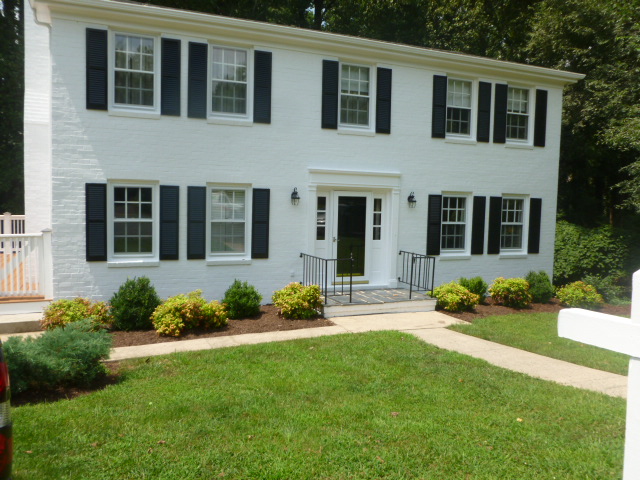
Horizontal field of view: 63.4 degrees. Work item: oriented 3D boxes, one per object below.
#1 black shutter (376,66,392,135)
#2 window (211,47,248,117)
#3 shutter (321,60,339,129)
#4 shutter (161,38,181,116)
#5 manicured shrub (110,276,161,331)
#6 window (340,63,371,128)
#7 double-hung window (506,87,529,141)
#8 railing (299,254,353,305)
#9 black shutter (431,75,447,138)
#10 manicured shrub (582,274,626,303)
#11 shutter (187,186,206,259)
[{"bbox_3d":[1.413,-3.062,11.448,0.356,1.414,0.040,0,4,-22],"label":"black shutter"},{"bbox_3d":[-1.756,-3.074,10.186,0.818,1.363,0.103,0,4,-22],"label":"window"},{"bbox_3d":[0.203,-3.052,10.902,0.356,1.410,0.045,0,4,-22],"label":"shutter"},{"bbox_3d":[-2.799,-3.041,9.732,0.355,1.418,0.040,0,4,-22],"label":"shutter"},{"bbox_3d":[-3.183,1.035,8.937,0.808,0.827,0.790,0,4,-22],"label":"manicured shrub"},{"bbox_3d":[0.772,-3.126,11.202,0.780,1.340,0.100,0,4,-22],"label":"window"},{"bbox_3d":[4.935,-3.143,12.878,0.780,1.340,0.100,0,4,-22],"label":"double-hung window"},{"bbox_3d":[0.110,0.743,10.424,0.552,0.834,1.367,0,4,-22],"label":"railing"},{"bbox_3d":[2.759,-3.066,11.987,0.356,1.414,0.040,0,4,-22],"label":"black shutter"},{"bbox_3d":[6.771,1.141,12.286,1.000,0.625,0.920,0,4,-22],"label":"manicured shrub"},{"bbox_3d":[-2.401,-0.330,10.046,0.356,1.404,0.045,0,4,-22],"label":"shutter"}]

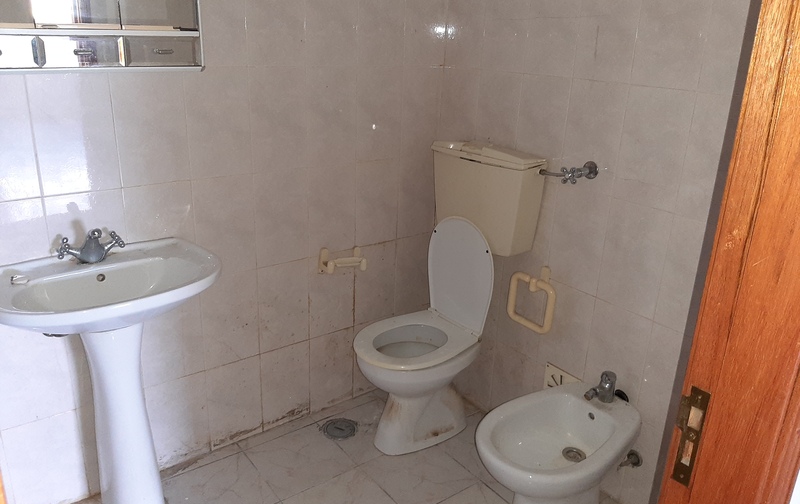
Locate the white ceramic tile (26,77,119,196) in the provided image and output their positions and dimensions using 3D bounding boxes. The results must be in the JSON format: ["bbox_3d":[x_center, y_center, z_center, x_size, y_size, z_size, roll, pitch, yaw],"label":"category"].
[{"bbox_3d":[-0.878,-0.325,1.688,0.200,0.330,0.010,-12,24,-35],"label":"white ceramic tile"}]

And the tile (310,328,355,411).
[{"bbox_3d":[-0.272,0.471,2.489,0.200,0.330,0.010,-13,25,-36],"label":"tile"}]

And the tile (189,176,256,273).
[{"bbox_3d":[-0.571,-0.083,2.039,0.201,0.333,0.010,-12,24,-35],"label":"tile"}]

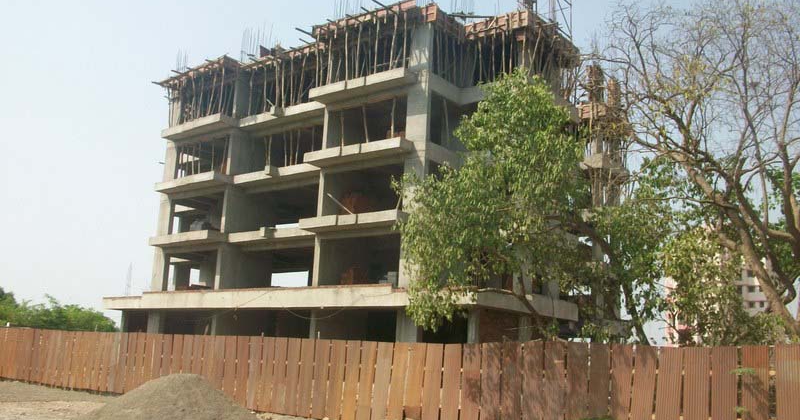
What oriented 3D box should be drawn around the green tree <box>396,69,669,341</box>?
[{"bbox_3d":[3.157,0.916,17.706,6.400,8.800,5.800,3,-12,0],"label":"green tree"}]

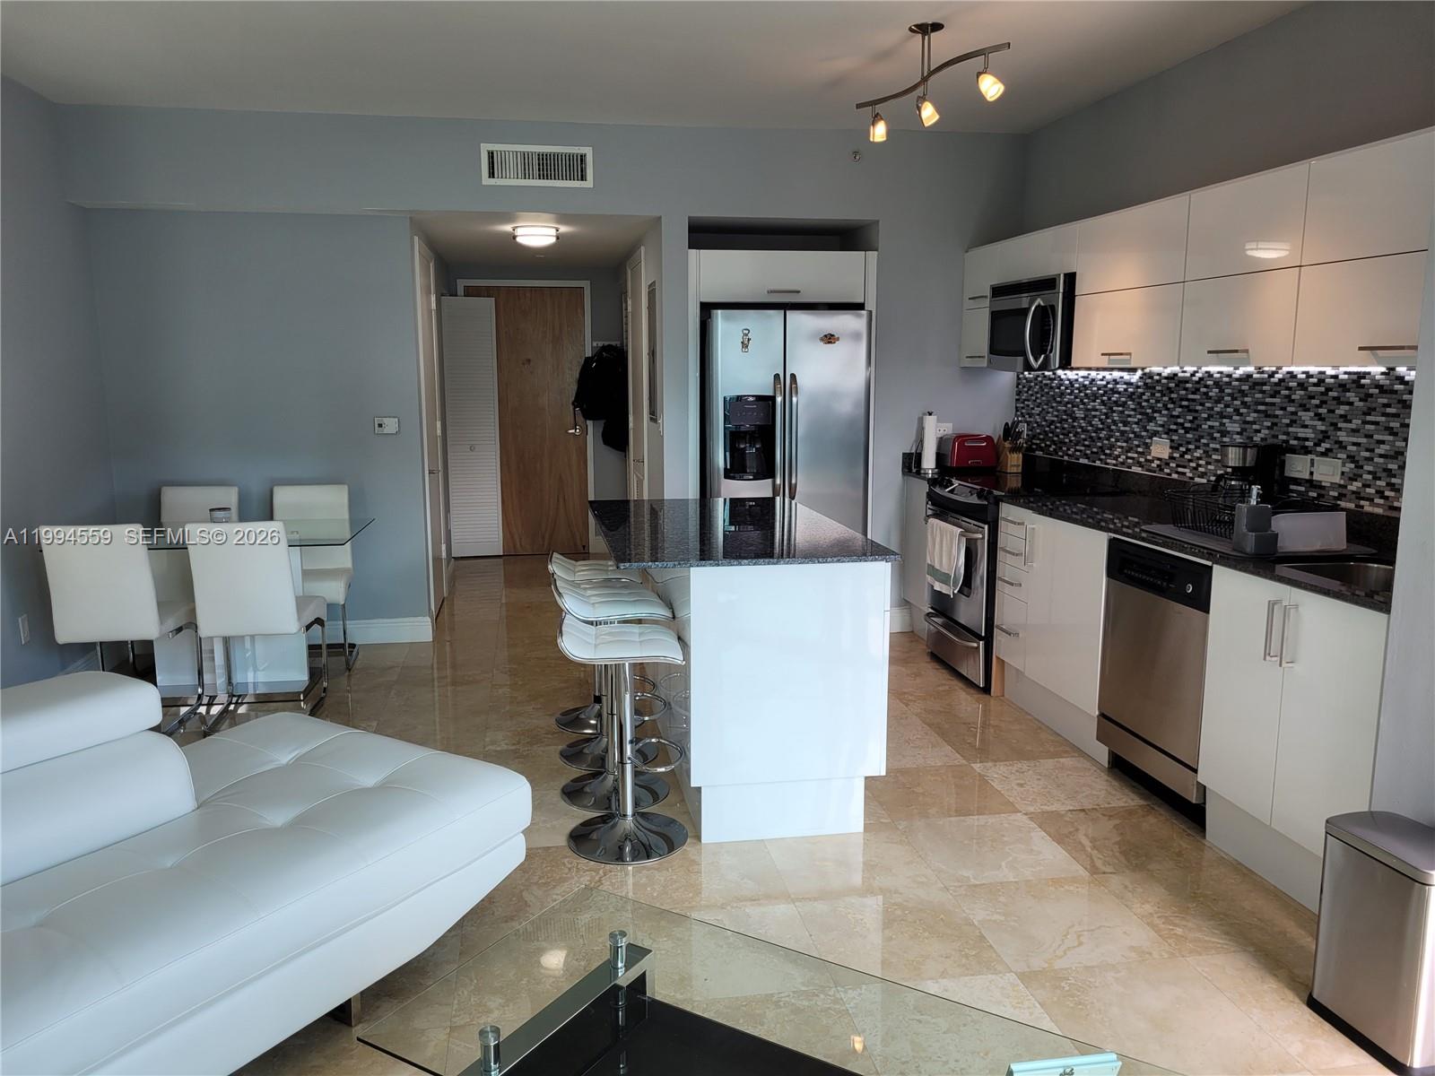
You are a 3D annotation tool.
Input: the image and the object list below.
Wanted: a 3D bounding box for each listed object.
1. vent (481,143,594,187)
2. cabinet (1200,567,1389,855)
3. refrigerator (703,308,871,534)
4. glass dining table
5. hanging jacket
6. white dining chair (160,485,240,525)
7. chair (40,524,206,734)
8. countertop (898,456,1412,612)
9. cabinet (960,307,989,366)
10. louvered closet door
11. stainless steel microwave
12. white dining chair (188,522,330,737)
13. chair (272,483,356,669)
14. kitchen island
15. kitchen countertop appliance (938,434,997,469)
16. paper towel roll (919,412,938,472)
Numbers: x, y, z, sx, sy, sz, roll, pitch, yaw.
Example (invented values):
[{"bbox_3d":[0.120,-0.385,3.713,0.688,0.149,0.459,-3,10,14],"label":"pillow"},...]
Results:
[{"bbox_3d":[-0.896,-1.862,5.383,0.548,0.192,0.030,-2,9,-9],"label":"vent"},{"bbox_3d":[1.852,0.464,3.028,0.600,0.685,0.689,-2,9,-10],"label":"cabinet"},{"bbox_3d":[0.327,-0.343,5.985,0.836,1.764,0.840,-2,9,-9],"label":"refrigerator"},{"bbox_3d":[-2.213,0.351,4.889,1.194,0.744,0.798,-2,9,-9],"label":"glass dining table"},{"bbox_3d":[-0.892,-1.075,8.342,0.439,0.846,0.293,-2,9,-9],"label":"hanging jacket"},{"bbox_3d":[-2.597,0.211,5.338,0.420,0.897,0.536,-2,9,-9],"label":"white dining chair"},{"bbox_3d":[-2.469,0.342,4.496,0.389,0.887,0.606,-2,9,-9],"label":"chair"},{"bbox_3d":[1.621,-0.148,4.292,0.641,0.127,3.425,-2,9,-10],"label":"countertop"},{"bbox_3d":[1.536,-1.060,5.705,0.322,0.305,0.449,-2,9,-9],"label":"cabinet"},{"bbox_3d":[-1.883,-0.837,8.314,0.391,1.983,0.051,-2,9,-9],"label":"louvered closet door"},{"bbox_3d":[1.593,-0.997,5.062,0.423,0.418,0.760,-2,9,-9],"label":"stainless steel microwave"},{"bbox_3d":[-1.952,0.328,4.583,0.427,0.899,0.566,-2,9,-9],"label":"white dining chair"},{"bbox_3d":[-2.074,0.191,5.452,0.403,0.883,0.515,-2,9,-10],"label":"chair"},{"bbox_3d":[0.008,0.397,4.050,0.870,0.912,1.530,-2,9,-9],"label":"kitchen island"},{"bbox_3d":[1.355,-0.462,5.828,0.260,0.197,0.190,-2,9,-10],"label":"kitchen countertop appliance"},{"bbox_3d":[1.111,-0.493,5.633,0.082,0.310,0.082,0,9,0],"label":"paper towel roll"}]

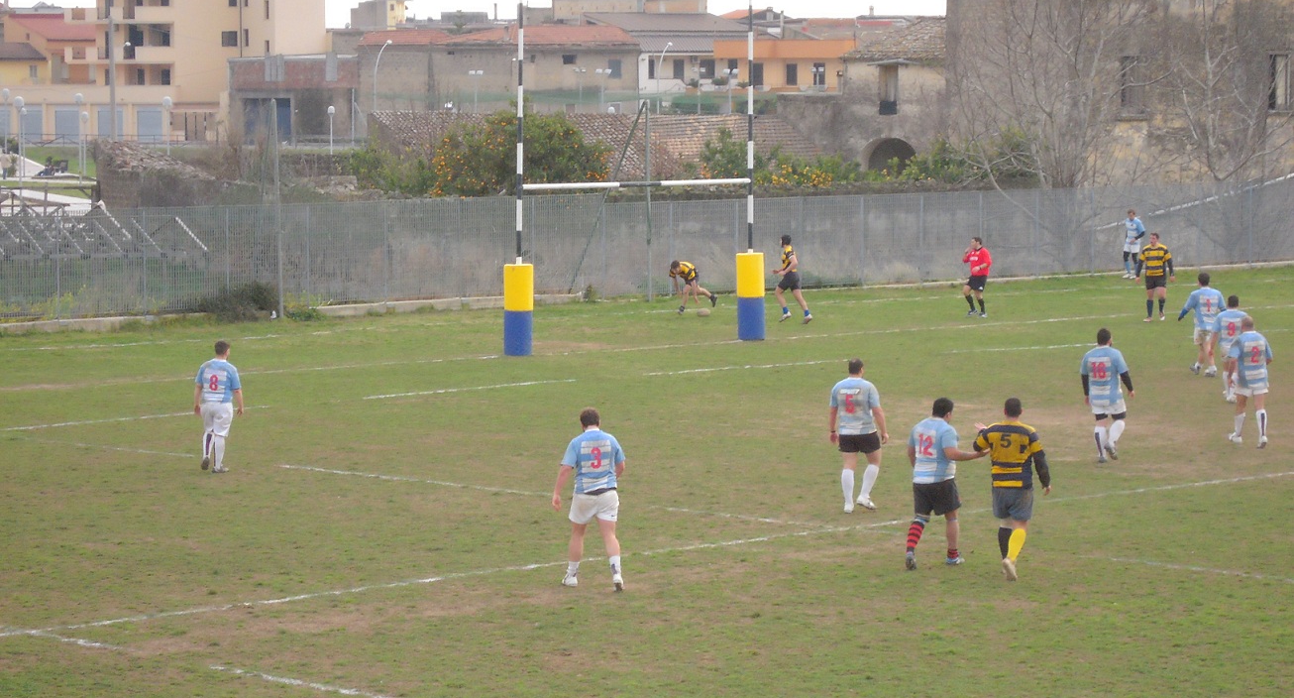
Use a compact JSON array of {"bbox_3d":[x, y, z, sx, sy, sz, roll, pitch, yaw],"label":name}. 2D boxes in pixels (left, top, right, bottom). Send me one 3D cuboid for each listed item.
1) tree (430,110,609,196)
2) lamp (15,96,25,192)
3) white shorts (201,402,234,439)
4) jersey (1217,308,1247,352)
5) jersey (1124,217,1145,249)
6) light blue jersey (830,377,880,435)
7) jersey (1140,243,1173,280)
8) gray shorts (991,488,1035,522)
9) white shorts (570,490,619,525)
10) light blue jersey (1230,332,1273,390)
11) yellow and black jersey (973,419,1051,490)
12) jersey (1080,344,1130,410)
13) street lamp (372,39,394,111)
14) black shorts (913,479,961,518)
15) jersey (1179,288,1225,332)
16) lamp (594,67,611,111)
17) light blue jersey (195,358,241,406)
[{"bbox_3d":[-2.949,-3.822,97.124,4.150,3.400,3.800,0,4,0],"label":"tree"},{"bbox_3d":[-25.608,-8.161,171.156,0.380,4.300,0.380,0,4,0],"label":"lamp"},{"bbox_3d":[-5.582,0.920,54.400,0.390,0.480,0.320,1,4,12],"label":"white shorts"},{"bbox_3d":[9.261,-0.304,66.200,0.600,0.700,0.370,0,4,4],"label":"jersey"},{"bbox_3d":[11.753,-2.805,101.000,0.480,0.700,0.320,3,5,35],"label":"jersey"},{"bbox_3d":[2.487,0.682,50.000,0.620,0.680,0.370,2,5,22],"label":"light blue jersey"},{"bbox_3d":[10.245,-1.769,84.200,0.630,0.700,0.320,1,4,6],"label":"jersey"},{"bbox_3d":[3.761,1.584,43.000,0.430,0.370,0.330,1,4,14],"label":"gray shorts"},{"bbox_3d":[-0.538,1.611,42.477,0.490,0.370,0.330,0,4,0],"label":"white shorts"},{"bbox_3d":[8.311,0.153,57.567,0.560,0.790,0.340,0,4,1],"label":"light blue jersey"},{"bbox_3d":[3.796,1.099,43.556,0.730,0.710,0.420,2,5,23],"label":"yellow and black jersey"},{"bbox_3d":[6.124,0.372,56.000,0.680,0.830,0.400,2,5,24],"label":"jersey"},{"bbox_3d":[-16.730,-16.162,265.000,1.350,7.200,0.300,0,4,0],"label":"street lamp"},{"bbox_3d":[3.108,1.598,44.850,0.500,0.400,0.370,3,5,32],"label":"black shorts"},{"bbox_3d":[9.463,-0.664,71.400,0.740,0.730,0.420,-1,4,-16],"label":"jersey"},{"bbox_3d":[-2.707,-14.681,258.193,1.000,5.300,0.400,0,4,0],"label":"lamp"},{"bbox_3d":[-5.558,0.413,54.300,0.540,0.600,0.320,1,4,12],"label":"light blue jersey"}]

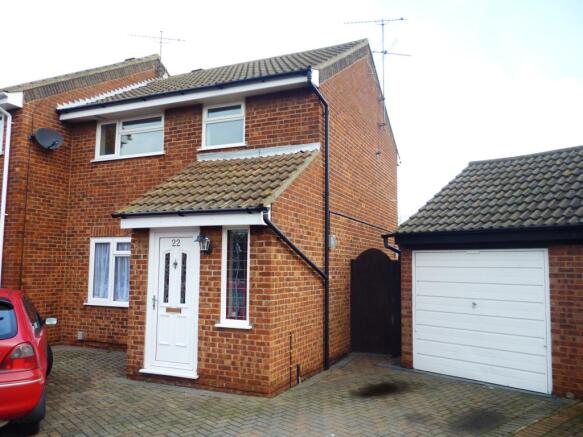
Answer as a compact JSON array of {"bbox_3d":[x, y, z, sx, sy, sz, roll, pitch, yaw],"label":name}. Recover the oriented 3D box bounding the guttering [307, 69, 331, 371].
[{"bbox_3d":[0.442,0.006,7.890,0.200,4.980,0.660,-2,-6,23],"label":"guttering"}]

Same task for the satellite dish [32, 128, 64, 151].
[{"bbox_3d":[-4.939,-1.626,9.669,0.300,0.450,0.550,-5,-8,43],"label":"satellite dish"}]

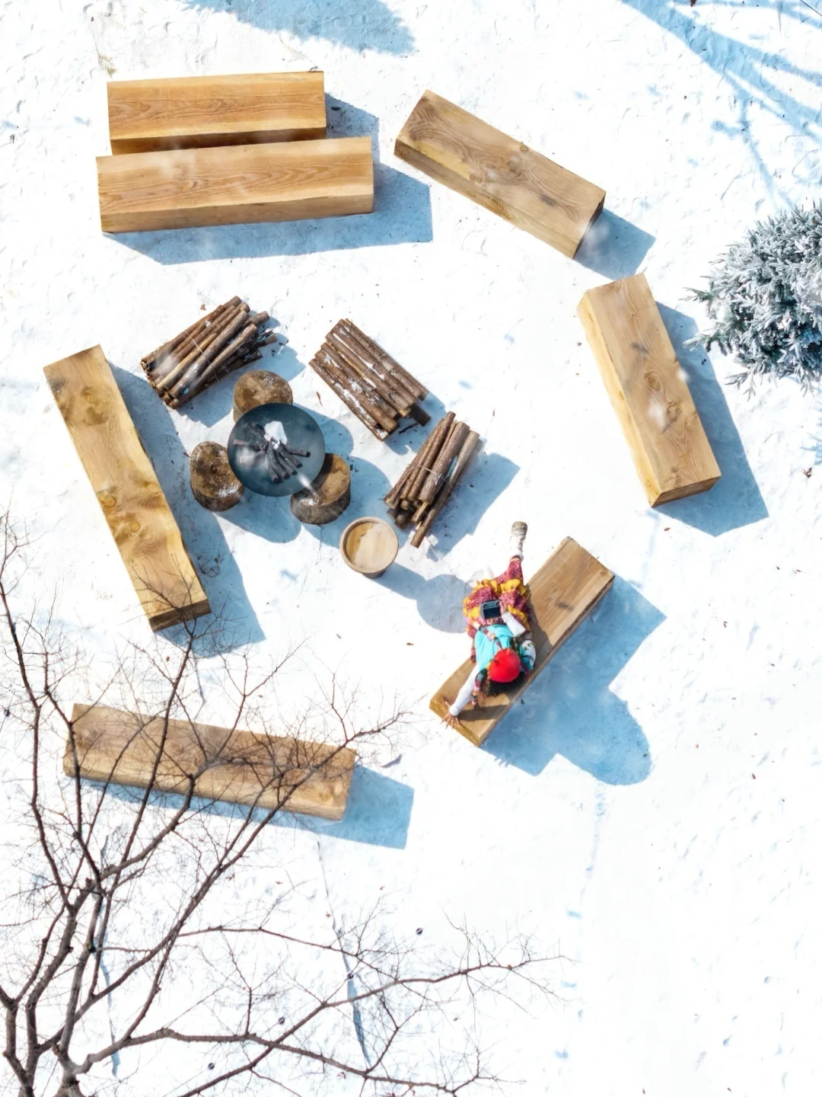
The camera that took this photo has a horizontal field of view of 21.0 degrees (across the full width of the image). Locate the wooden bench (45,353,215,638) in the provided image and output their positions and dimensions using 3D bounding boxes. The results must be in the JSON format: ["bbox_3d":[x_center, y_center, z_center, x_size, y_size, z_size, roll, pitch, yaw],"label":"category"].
[{"bbox_3d":[-2.319,-0.491,18.052,0.490,0.361,2.311,-22,78,-9],"label":"wooden bench"}]

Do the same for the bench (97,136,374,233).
[{"bbox_3d":[-1.478,-3.077,18.786,2.304,0.391,0.515,-5,75,-5],"label":"bench"}]

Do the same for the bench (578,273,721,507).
[{"bbox_3d":[1.992,-1.331,18.547,0.507,0.383,1.860,-17,77,-8],"label":"bench"}]

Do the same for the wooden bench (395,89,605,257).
[{"bbox_3d":[0.771,-3.201,18.988,1.794,0.348,0.533,31,75,5],"label":"wooden bench"}]

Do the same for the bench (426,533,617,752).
[{"bbox_3d":[0.901,0.756,17.924,0.494,0.366,1.736,39,76,7],"label":"bench"}]

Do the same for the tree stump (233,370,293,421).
[{"bbox_3d":[-1.216,-1.169,18.288,0.486,0.396,0.486,1,75,-3],"label":"tree stump"}]

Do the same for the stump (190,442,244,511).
[{"bbox_3d":[-1.574,-0.585,18.117,0.454,0.378,0.479,1,75,-3],"label":"stump"}]

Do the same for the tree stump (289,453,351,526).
[{"bbox_3d":[-0.744,-0.511,18.133,0.482,0.414,0.482,1,75,-3],"label":"tree stump"}]

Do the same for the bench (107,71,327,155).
[{"bbox_3d":[-1.646,-3.702,18.952,1.831,0.372,0.527,-4,75,-5],"label":"bench"}]

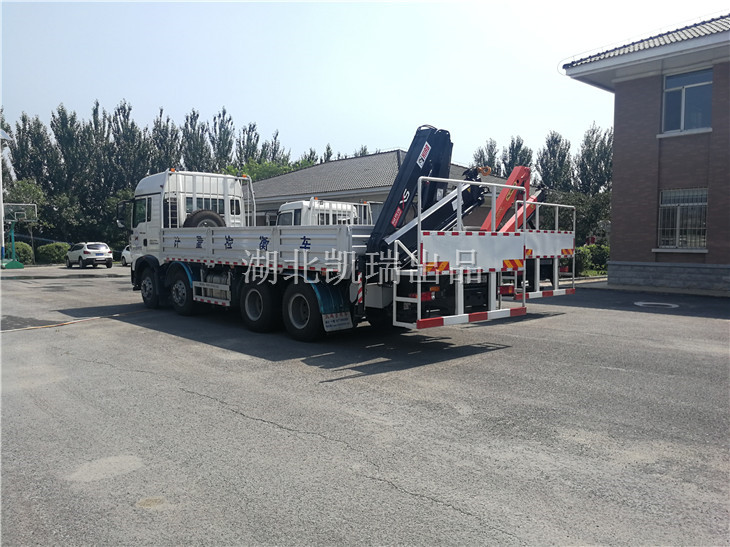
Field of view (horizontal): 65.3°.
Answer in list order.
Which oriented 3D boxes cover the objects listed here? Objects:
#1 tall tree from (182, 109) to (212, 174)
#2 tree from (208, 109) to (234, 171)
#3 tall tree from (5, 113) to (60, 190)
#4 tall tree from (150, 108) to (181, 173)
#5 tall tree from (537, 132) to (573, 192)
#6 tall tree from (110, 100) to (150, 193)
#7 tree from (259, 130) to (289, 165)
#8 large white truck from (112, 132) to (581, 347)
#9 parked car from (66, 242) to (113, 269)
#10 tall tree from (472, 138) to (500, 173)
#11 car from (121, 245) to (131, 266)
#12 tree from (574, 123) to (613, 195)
[{"bbox_3d":[-14.740,-7.946,50.443,2.950,13.130,2.950,0,4,0],"label":"tall tree"},{"bbox_3d":[-15.182,-9.575,60.411,3.100,15.970,3.100,0,3,-14],"label":"tree"},{"bbox_3d":[-30.131,-7.913,51.843,4.800,13.330,4.800,-1,3,-30],"label":"tall tree"},{"bbox_3d":[-20.031,-8.974,57.386,3.300,15.020,3.300,-1,3,-19],"label":"tall tree"},{"bbox_3d":[17.455,-7.360,52.894,3.680,11.690,3.680,0,4,0],"label":"tall tree"},{"bbox_3d":[-19.389,-7.749,47.442,3.550,13.100,3.550,0,4,0],"label":"tall tree"},{"bbox_3d":[-10.822,-9.350,67.383,3.400,14.870,3.400,0,3,-9],"label":"tree"},{"bbox_3d":[-1.943,-0.753,12.187,2.530,3.520,10.650,-3,4,-42],"label":"large white truck"},{"bbox_3d":[-17.648,-1.166,36.483,1.800,1.600,4.320,-2,4,-42],"label":"parked car"},{"bbox_3d":[15.104,-9.364,71.382,3.500,14.850,3.500,1,3,12],"label":"tall tree"},{"bbox_3d":[-14.024,-1.168,36.529,1.770,1.500,4.300,-4,5,-45],"label":"car"},{"bbox_3d":[20.312,-7.330,50.404,3.970,11.980,3.970,0,4,0],"label":"tree"}]

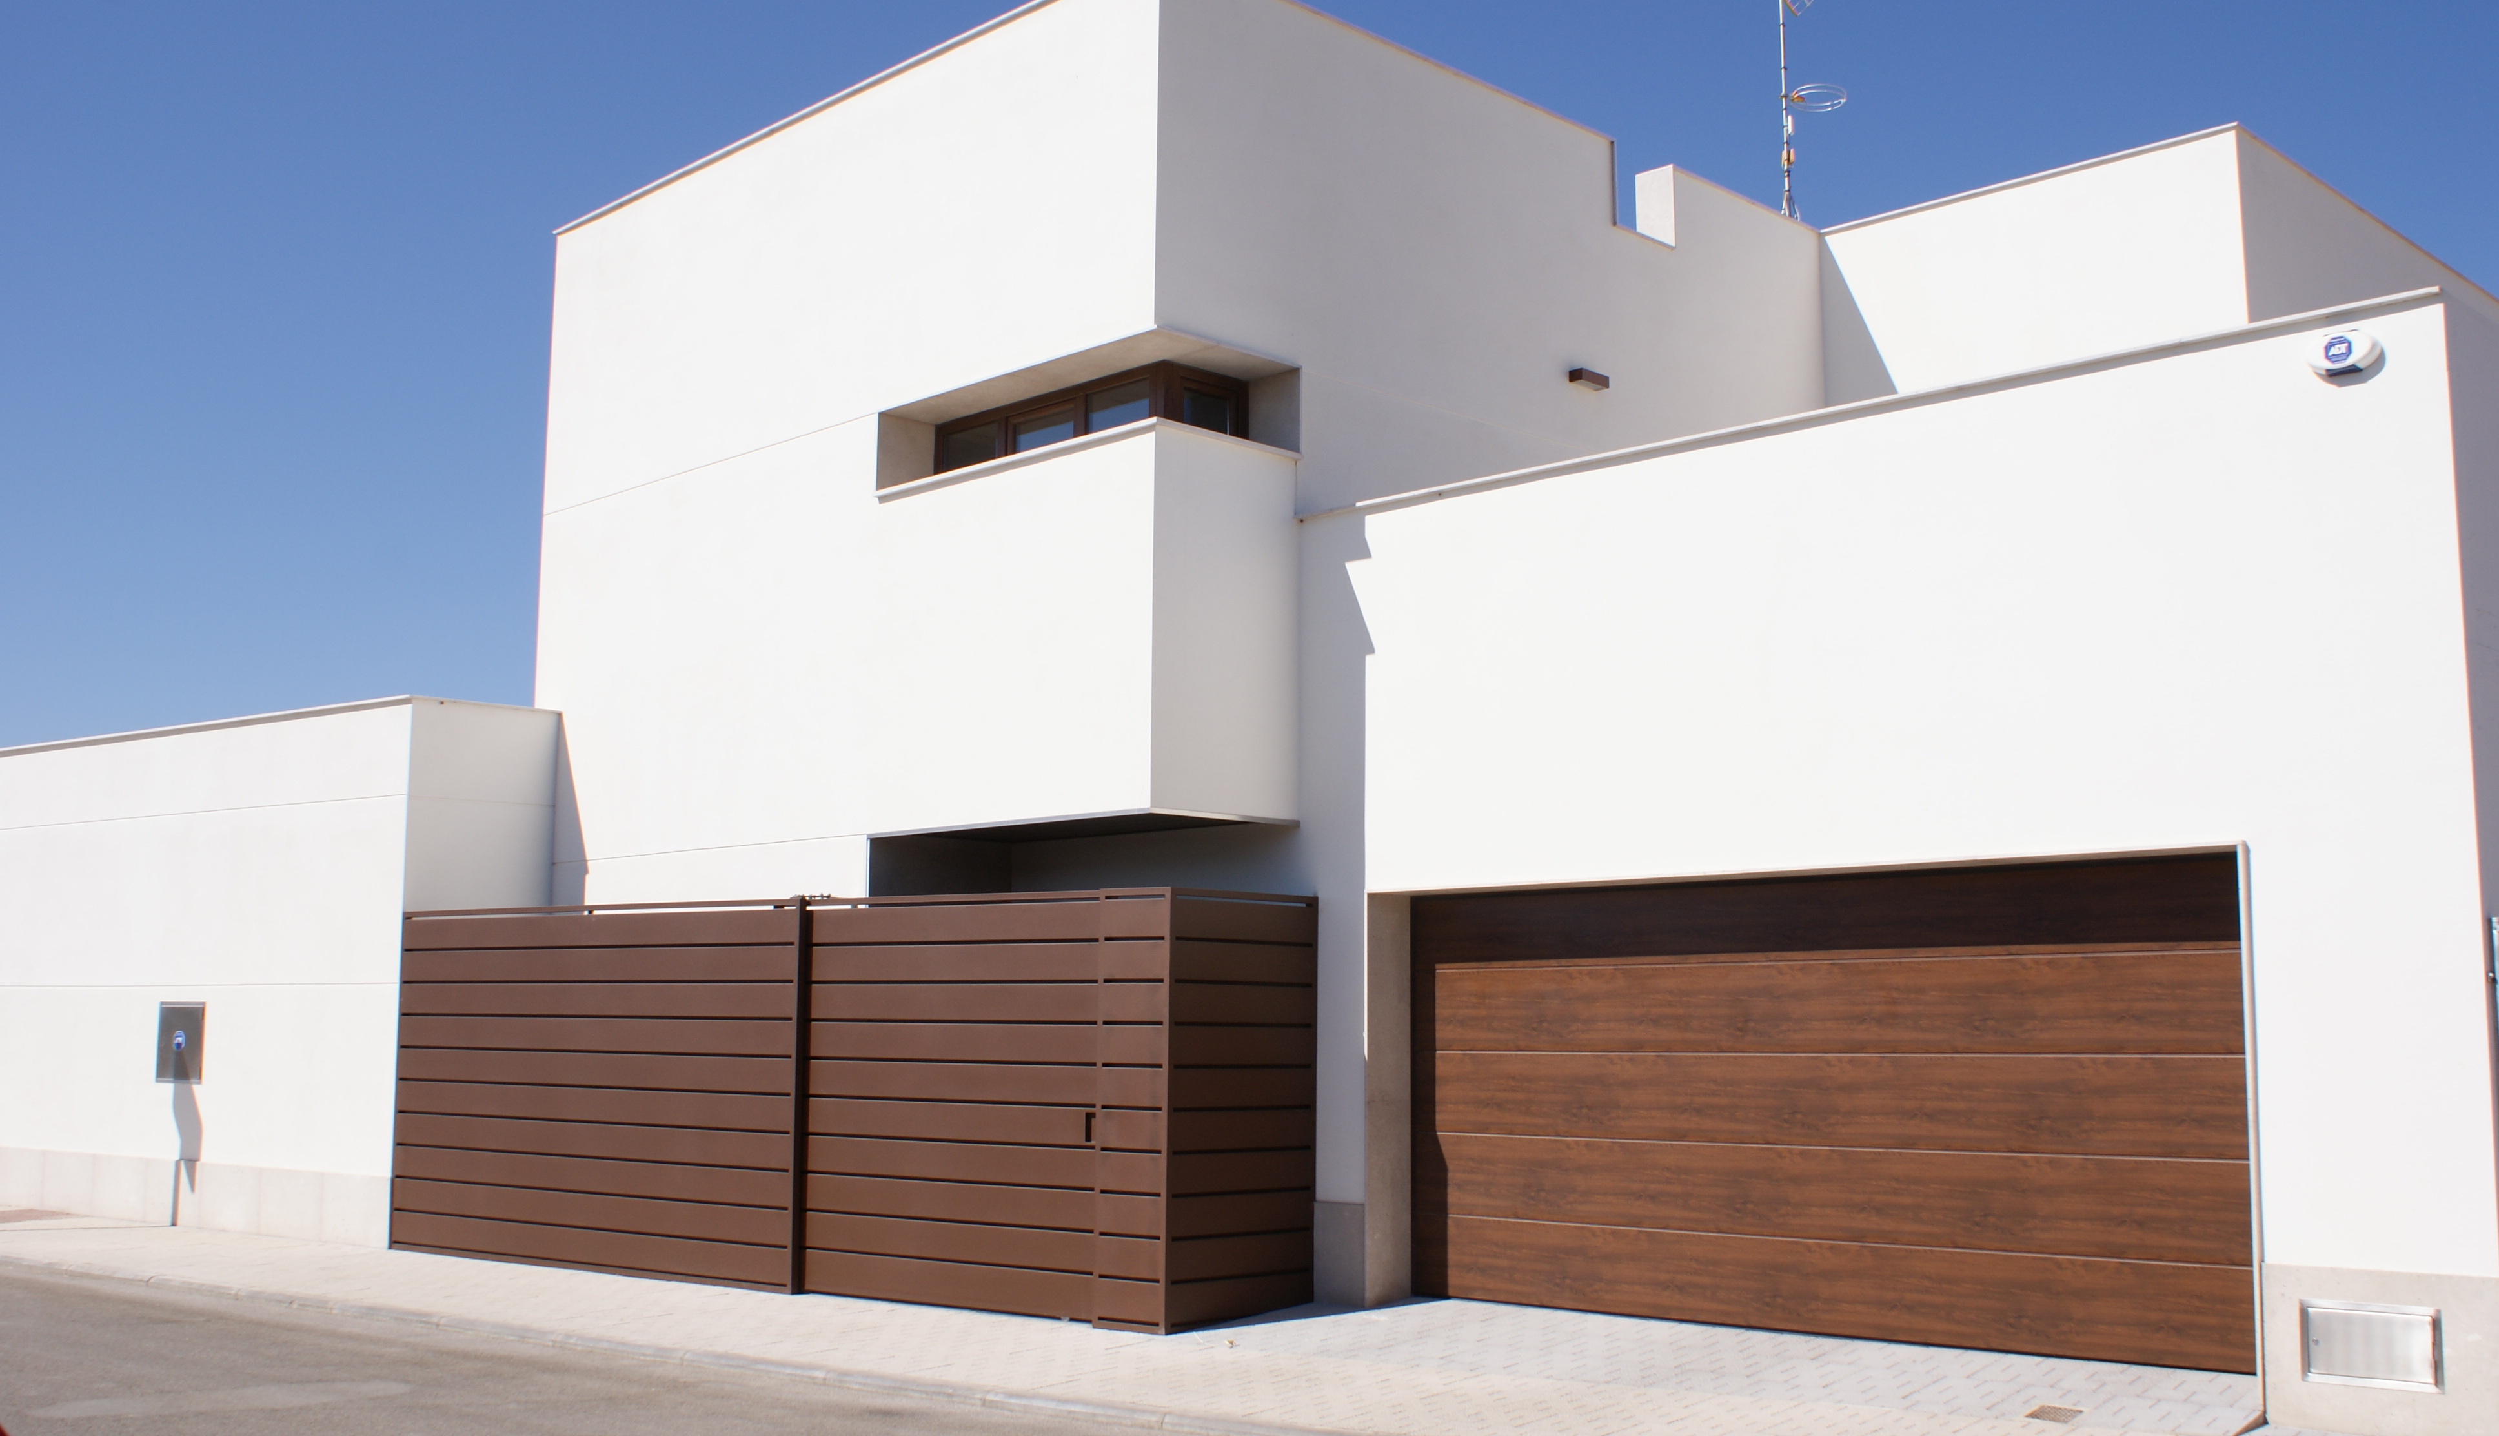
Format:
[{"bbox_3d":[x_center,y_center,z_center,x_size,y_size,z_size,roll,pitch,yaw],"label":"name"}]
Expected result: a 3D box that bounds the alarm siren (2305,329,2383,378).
[{"bbox_3d":[4.498,-1.501,9.434,0.080,0.185,0.275,7,-10,-42],"label":"alarm siren"}]

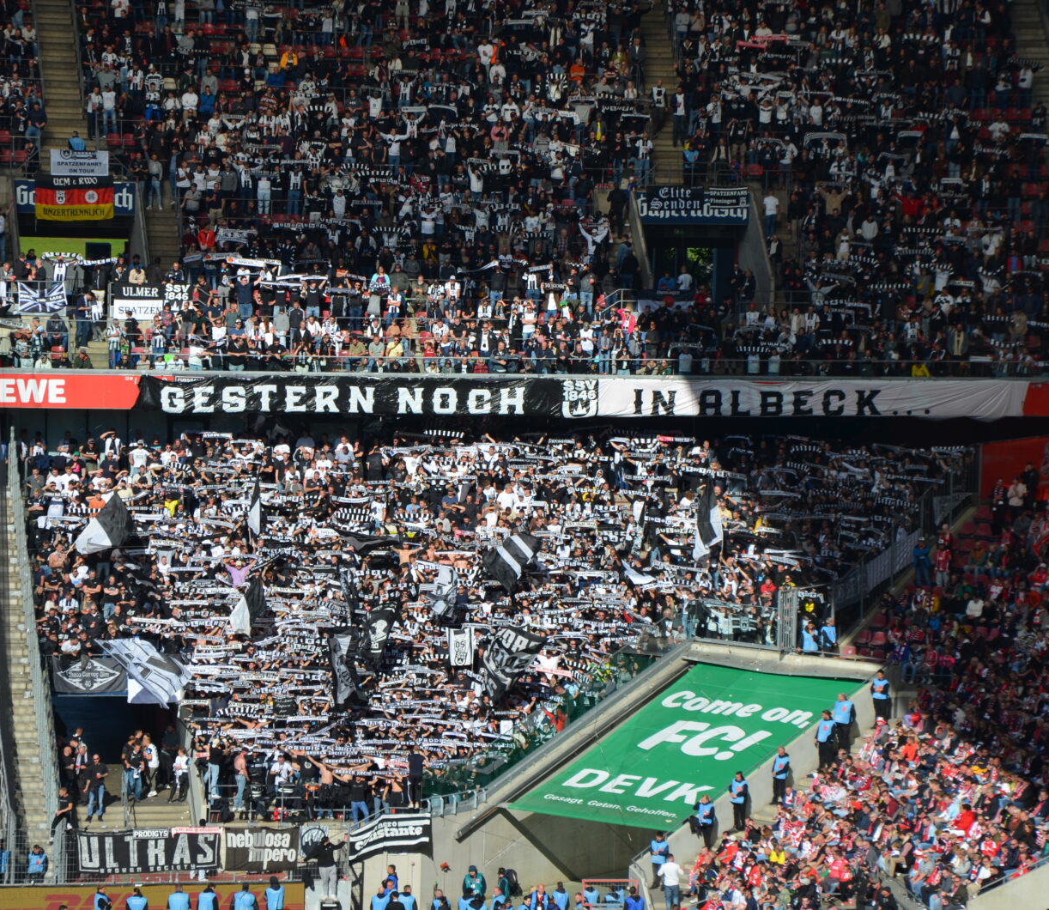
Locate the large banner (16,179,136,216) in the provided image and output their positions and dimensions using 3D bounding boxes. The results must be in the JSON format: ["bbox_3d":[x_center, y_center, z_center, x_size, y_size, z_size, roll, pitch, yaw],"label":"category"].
[{"bbox_3d":[-14.404,-8.256,192.000,3.820,1.100,0.100,0,6,-8],"label":"large banner"}]

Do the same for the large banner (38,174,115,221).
[{"bbox_3d":[-14.424,-8.282,191.800,2.500,1.480,0.100,0,6,-8],"label":"large banner"}]

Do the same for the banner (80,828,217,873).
[{"bbox_3d":[-10.719,11.289,170.400,4.100,1.270,0.100,0,6,-8],"label":"banner"}]

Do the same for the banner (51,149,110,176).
[{"bbox_3d":[-14.289,-9.409,192.300,1.880,0.860,0.080,0,6,-8],"label":"banner"}]

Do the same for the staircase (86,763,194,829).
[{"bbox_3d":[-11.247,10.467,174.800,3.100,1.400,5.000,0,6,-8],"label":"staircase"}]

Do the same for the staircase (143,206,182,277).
[{"bbox_3d":[-11.493,-6.714,190.300,1.150,2.250,3.200,0,6,-8],"label":"staircase"}]

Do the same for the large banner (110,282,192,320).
[{"bbox_3d":[-11.711,-4.831,187.500,2.600,1.170,0.100,0,6,-8],"label":"large banner"}]

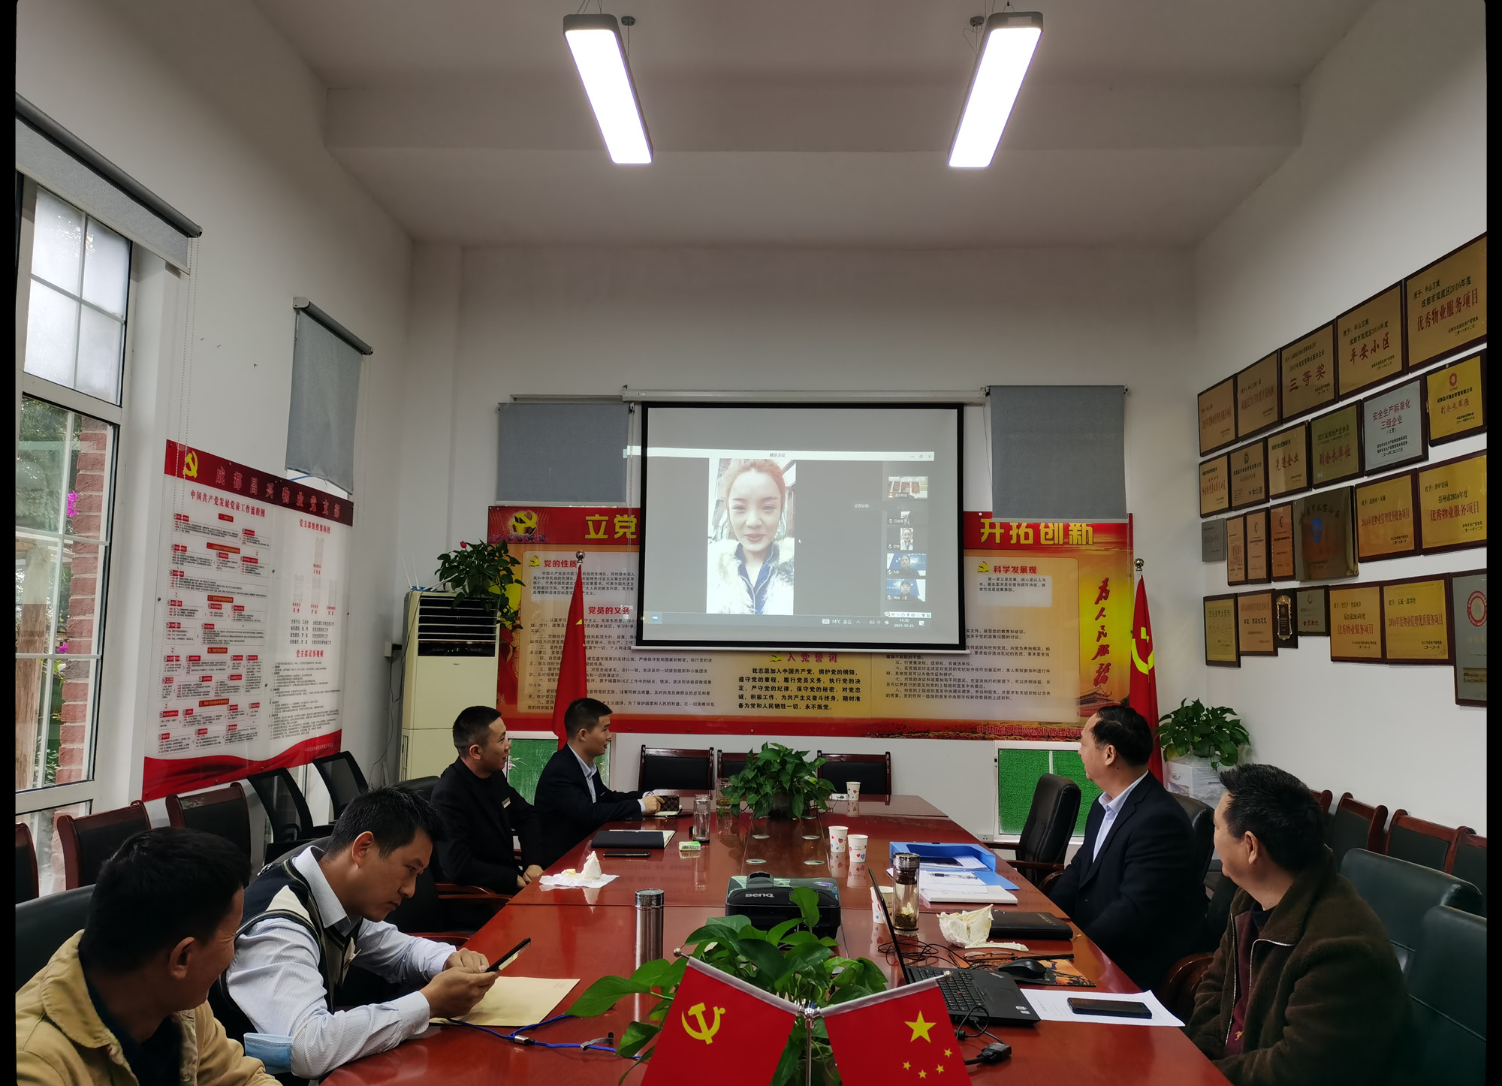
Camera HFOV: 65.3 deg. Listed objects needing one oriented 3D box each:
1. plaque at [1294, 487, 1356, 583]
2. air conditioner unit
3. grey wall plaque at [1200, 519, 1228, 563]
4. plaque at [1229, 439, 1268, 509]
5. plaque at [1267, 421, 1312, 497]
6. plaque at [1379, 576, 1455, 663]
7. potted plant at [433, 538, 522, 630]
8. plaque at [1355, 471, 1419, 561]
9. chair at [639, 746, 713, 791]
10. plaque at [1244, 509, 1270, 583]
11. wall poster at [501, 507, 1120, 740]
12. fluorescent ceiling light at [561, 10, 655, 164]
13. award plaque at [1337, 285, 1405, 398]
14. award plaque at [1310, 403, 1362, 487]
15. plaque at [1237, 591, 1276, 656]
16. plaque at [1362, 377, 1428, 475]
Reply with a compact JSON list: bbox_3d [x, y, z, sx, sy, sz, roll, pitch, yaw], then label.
[{"bbox_3d":[2.773,-0.031,5.638,0.030,0.411,0.623,1,-5,2],"label":"plaque"},{"bbox_3d":[-1.804,1.219,6.986,0.500,1.830,0.320,4,-7,-31],"label":"air conditioner unit"},{"bbox_3d":[2.807,-0.012,7.071,0.020,0.248,0.394,1,-5,2],"label":"grey wall plaque"},{"bbox_3d":[2.883,-0.387,6.775,0.022,0.353,0.485,1,-6,2],"label":"plaque"},{"bbox_3d":[2.787,-0.414,6.043,0.025,0.339,0.477,1,-5,2],"label":"plaque"},{"bbox_3d":[2.890,0.341,5.089,0.025,0.366,0.500,1,-5,0],"label":"plaque"},{"bbox_3d":[-1.565,0.244,6.716,0.508,0.528,0.450,1,-5,2],"label":"potted plant"},{"bbox_3d":[2.836,-0.107,5.226,0.022,0.362,0.490,1,-6,2],"label":"plaque"},{"bbox_3d":[-0.449,1.629,6.519,0.460,0.941,0.560,1,-5,2],"label":"chair"},{"bbox_3d":[2.875,0.022,6.644,0.022,0.410,0.275,1,-6,2],"label":"plaque"},{"bbox_3d":[0.371,0.509,7.456,4.070,1.430,0.025,1,-5,2],"label":"wall poster"},{"bbox_3d":[-0.565,-1.840,4.848,0.196,0.066,1.180,1,-5,2],"label":"fluorescent ceiling light"},{"bbox_3d":[2.683,-0.860,5.065,0.020,0.395,0.558,1,-5,1],"label":"award plaque"},{"bbox_3d":[2.903,-0.474,5.811,0.025,0.362,0.500,1,-5,0],"label":"award plaque"},{"bbox_3d":[2.895,0.463,6.699,0.025,0.367,0.513,1,-5,0],"label":"plaque"},{"bbox_3d":[2.759,-0.488,5.007,0.025,0.344,0.510,1,-5,2],"label":"plaque"}]

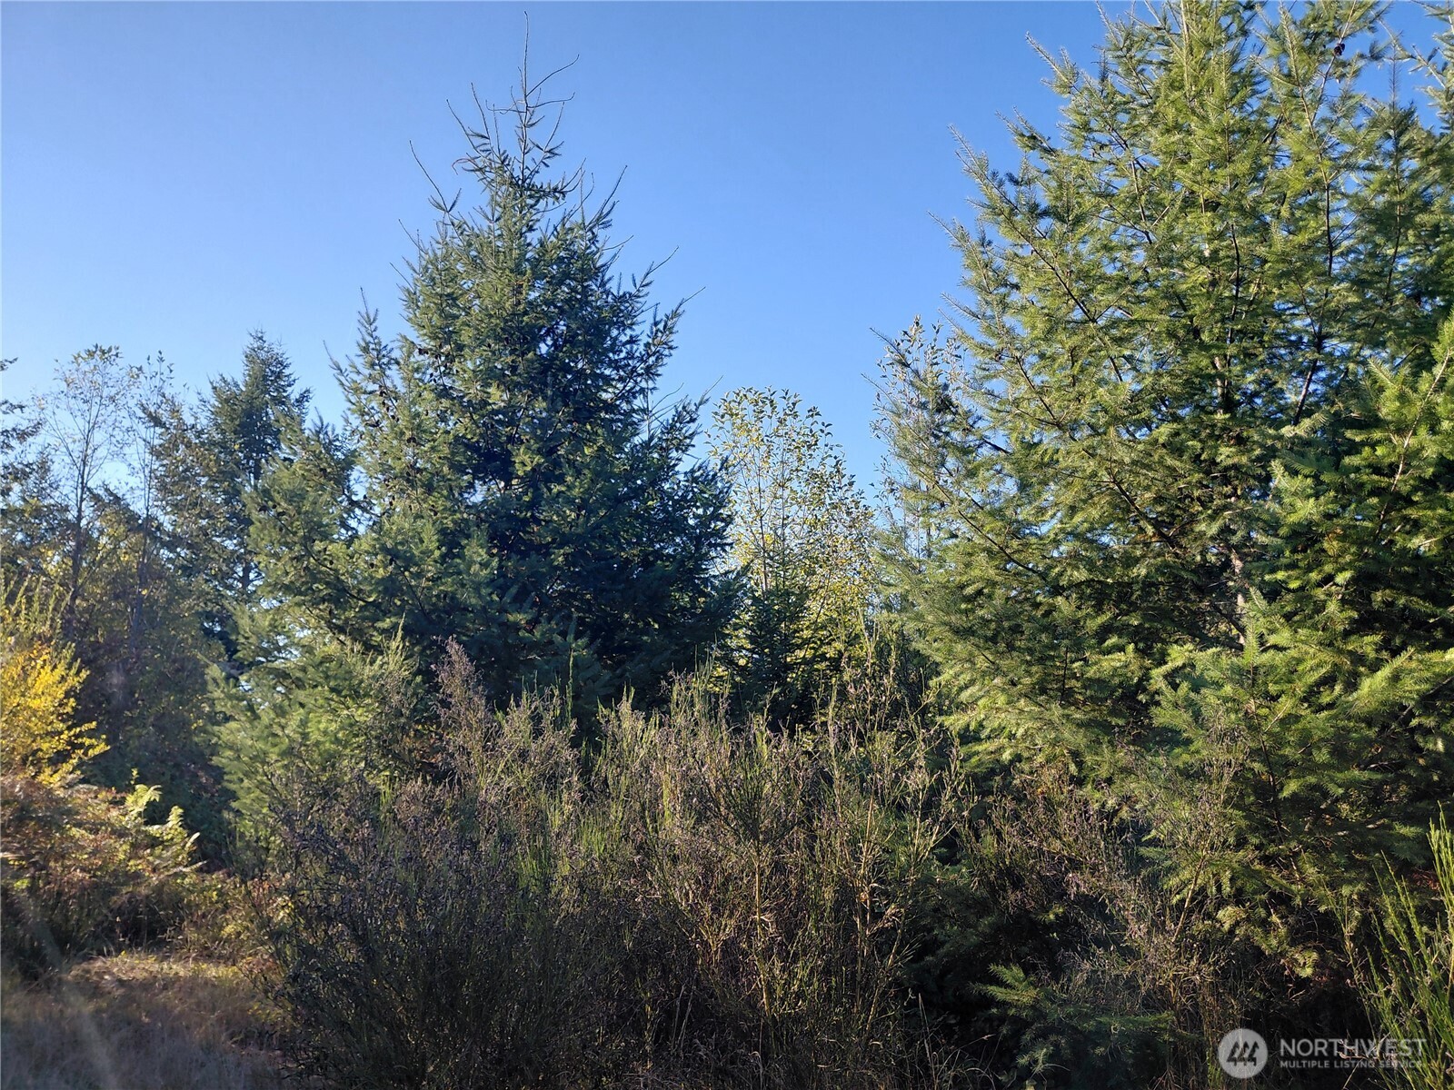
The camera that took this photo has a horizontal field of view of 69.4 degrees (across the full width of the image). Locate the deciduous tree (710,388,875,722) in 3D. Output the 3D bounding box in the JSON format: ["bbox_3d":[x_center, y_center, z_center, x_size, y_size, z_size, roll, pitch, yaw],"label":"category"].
[{"bbox_3d":[0.924,0.399,14.862,2.500,5.390,2.400,0,-7,0],"label":"deciduous tree"}]

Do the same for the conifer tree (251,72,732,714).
[{"bbox_3d":[-2.775,-1.718,12.603,5.600,8.990,5.200,0,-7,0],"label":"conifer tree"}]

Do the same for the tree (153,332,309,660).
[{"bbox_3d":[-11.874,-0.610,25.263,3.900,9.330,3.900,0,-7,0],"label":"tree"}]

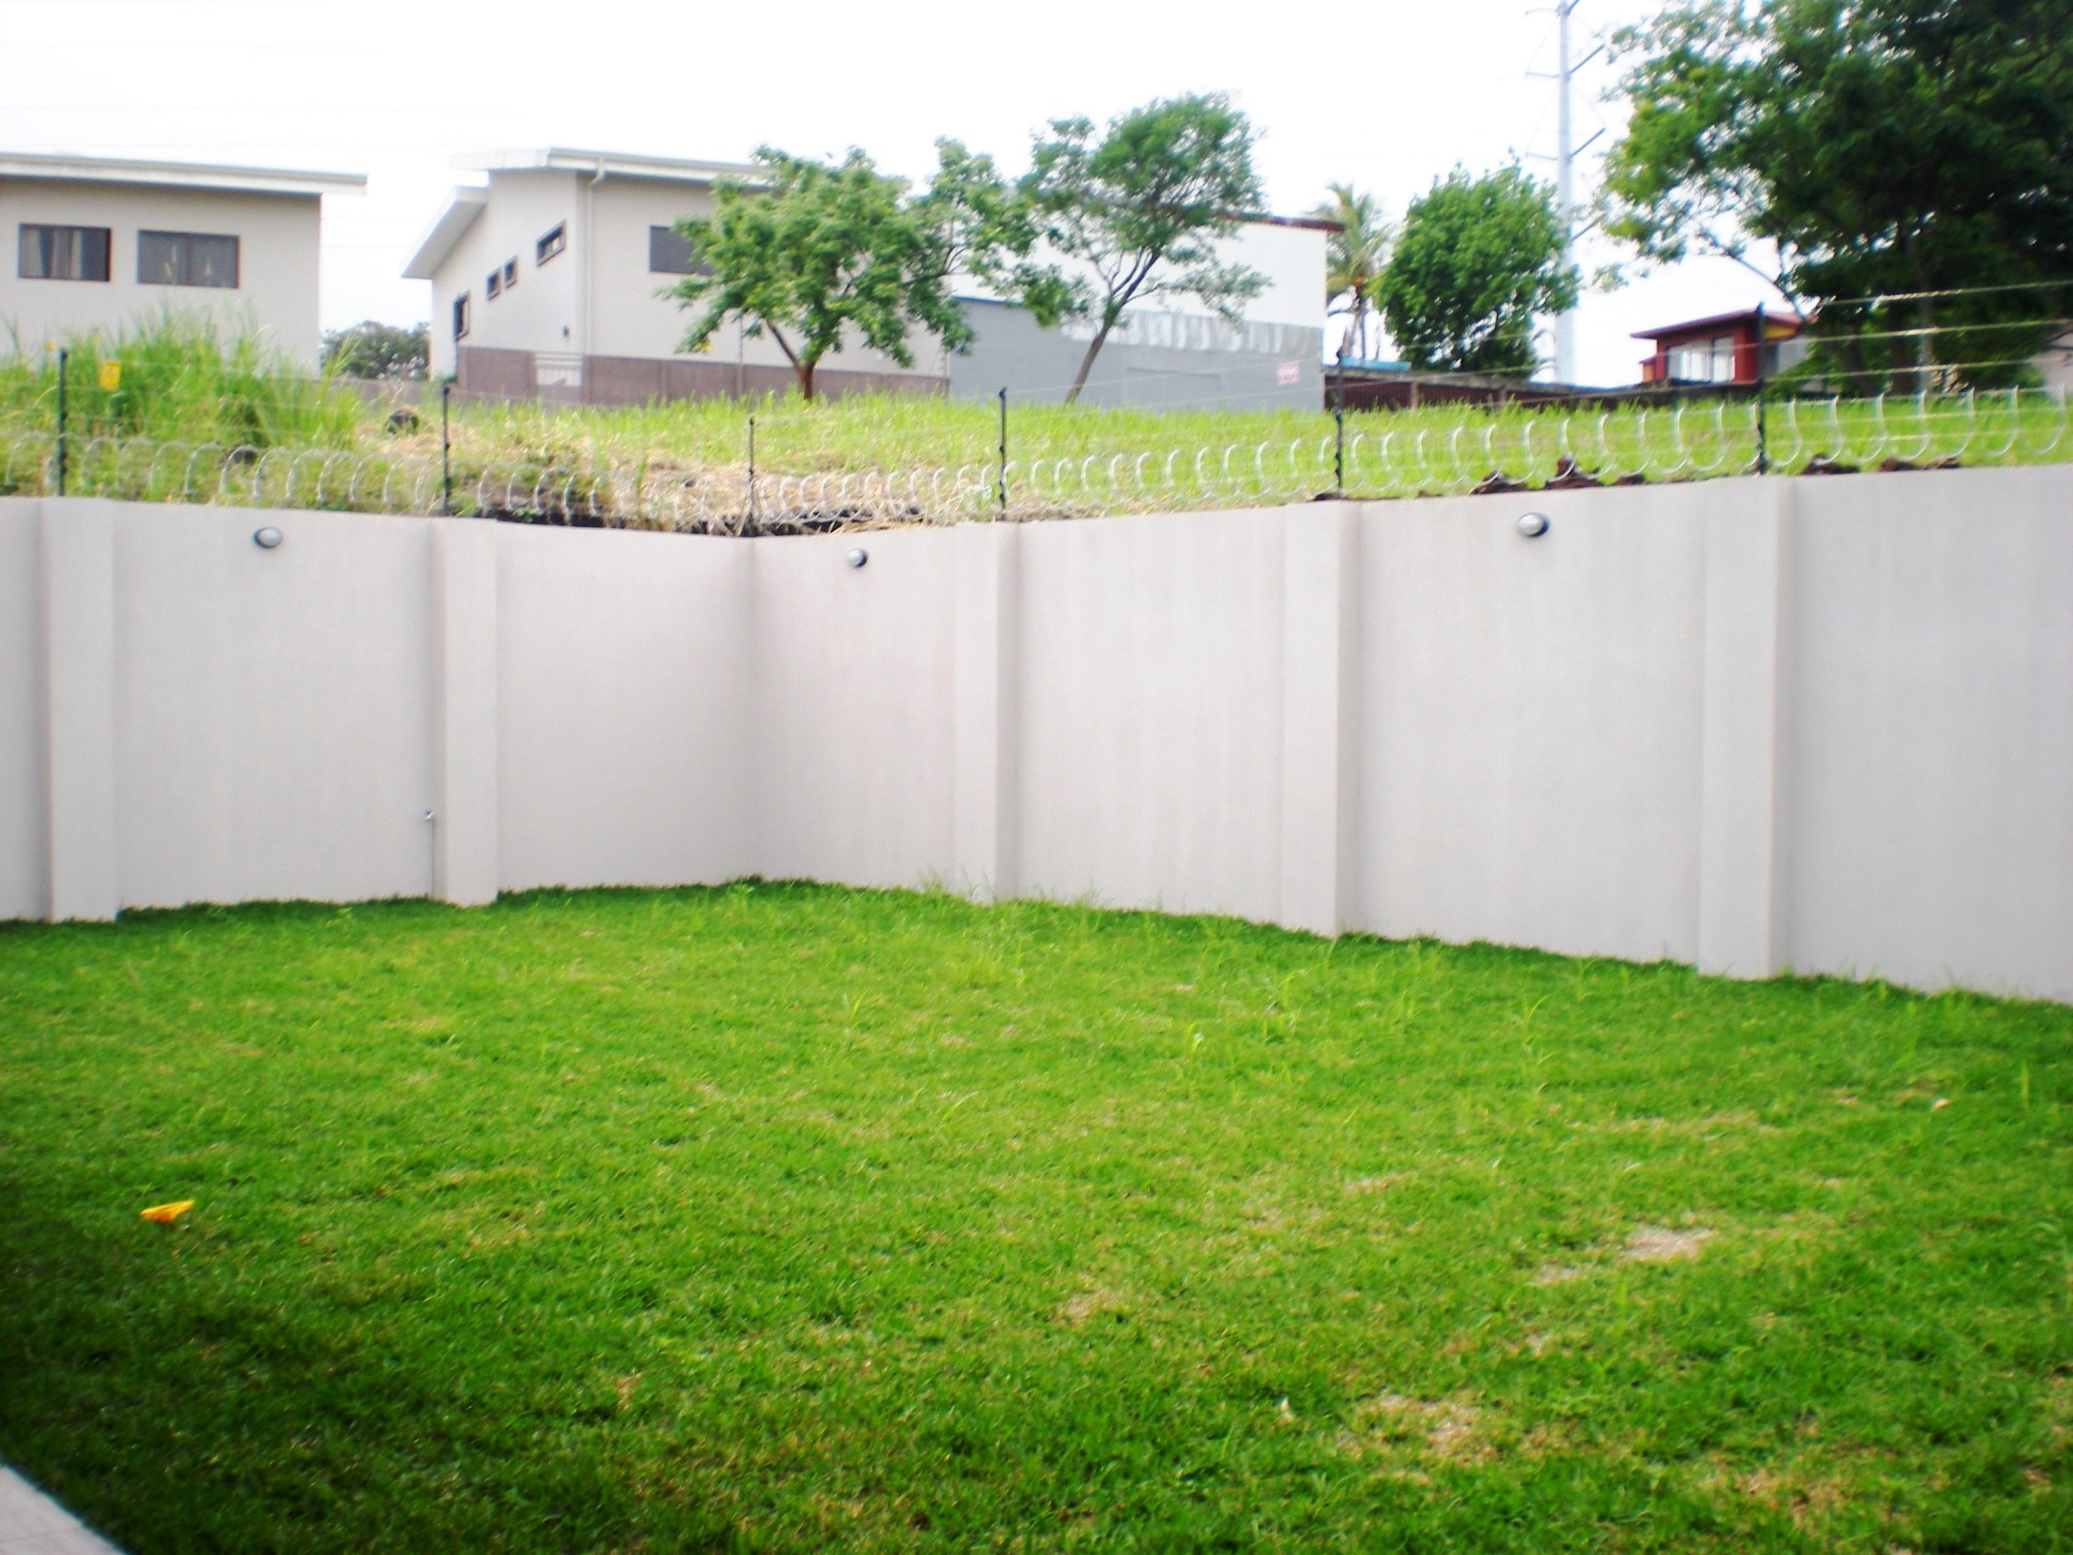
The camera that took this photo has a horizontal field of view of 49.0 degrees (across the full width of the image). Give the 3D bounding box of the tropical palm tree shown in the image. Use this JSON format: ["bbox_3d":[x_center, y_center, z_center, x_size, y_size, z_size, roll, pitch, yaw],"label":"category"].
[{"bbox_3d":[12.500,-19.500,90.000,3.600,8.000,3.600,0,2,0],"label":"tropical palm tree"}]

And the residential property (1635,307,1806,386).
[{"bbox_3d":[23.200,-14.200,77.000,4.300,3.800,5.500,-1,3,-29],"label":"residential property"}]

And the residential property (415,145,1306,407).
[{"bbox_3d":[-4.500,-10.800,56.000,18.500,6.900,15.000,-1,3,-25],"label":"residential property"}]

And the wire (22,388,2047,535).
[{"bbox_3d":[-0.200,-2.100,16.000,12.800,0.500,5.000,1,2,14],"label":"wire"}]

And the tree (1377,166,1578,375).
[{"bbox_3d":[12.700,-14.200,65.000,5.500,6.300,5.300,0,2,0],"label":"tree"}]

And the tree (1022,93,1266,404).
[{"bbox_3d":[1.950,-9.500,41.000,4.300,5.600,4.300,0,2,0],"label":"tree"}]

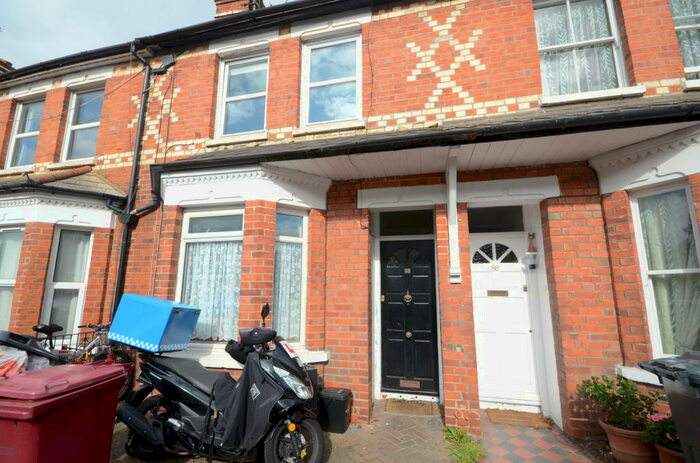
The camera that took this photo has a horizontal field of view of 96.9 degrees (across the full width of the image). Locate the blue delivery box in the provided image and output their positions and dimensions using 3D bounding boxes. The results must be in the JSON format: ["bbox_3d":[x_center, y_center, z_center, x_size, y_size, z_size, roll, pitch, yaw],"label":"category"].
[{"bbox_3d":[-1.780,0.844,2.860,0.547,0.376,0.375,8,-15,15],"label":"blue delivery box"}]

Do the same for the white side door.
[{"bbox_3d":[1.851,1.042,3.825,0.730,1.990,0.060,-2,-10,15],"label":"white side door"}]

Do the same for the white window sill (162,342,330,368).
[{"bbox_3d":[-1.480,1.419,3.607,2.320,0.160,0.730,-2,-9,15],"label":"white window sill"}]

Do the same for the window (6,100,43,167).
[{"bbox_3d":[-6.005,-1.844,5.874,0.920,1.310,0.090,-2,-9,15],"label":"window"}]

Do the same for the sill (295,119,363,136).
[{"bbox_3d":[-0.264,-1.380,4.176,1.015,0.120,0.160,-2,-10,15],"label":"sill"}]

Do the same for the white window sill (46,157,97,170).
[{"bbox_3d":[-4.620,-1.114,5.245,1.040,0.120,0.160,-2,-10,15],"label":"white window sill"}]

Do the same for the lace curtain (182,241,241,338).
[{"bbox_3d":[-1.607,0.657,3.626,0.860,1.150,0.070,-2,-9,15],"label":"lace curtain"}]

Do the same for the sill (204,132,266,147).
[{"bbox_3d":[-1.617,-1.316,4.498,0.980,0.120,0.150,-2,-9,15],"label":"sill"}]

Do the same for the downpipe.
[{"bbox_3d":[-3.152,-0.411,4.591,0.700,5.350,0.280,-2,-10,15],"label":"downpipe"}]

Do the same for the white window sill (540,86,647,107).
[{"bbox_3d":[2.607,-1.469,3.399,0.955,0.110,0.170,-2,-9,15],"label":"white window sill"}]

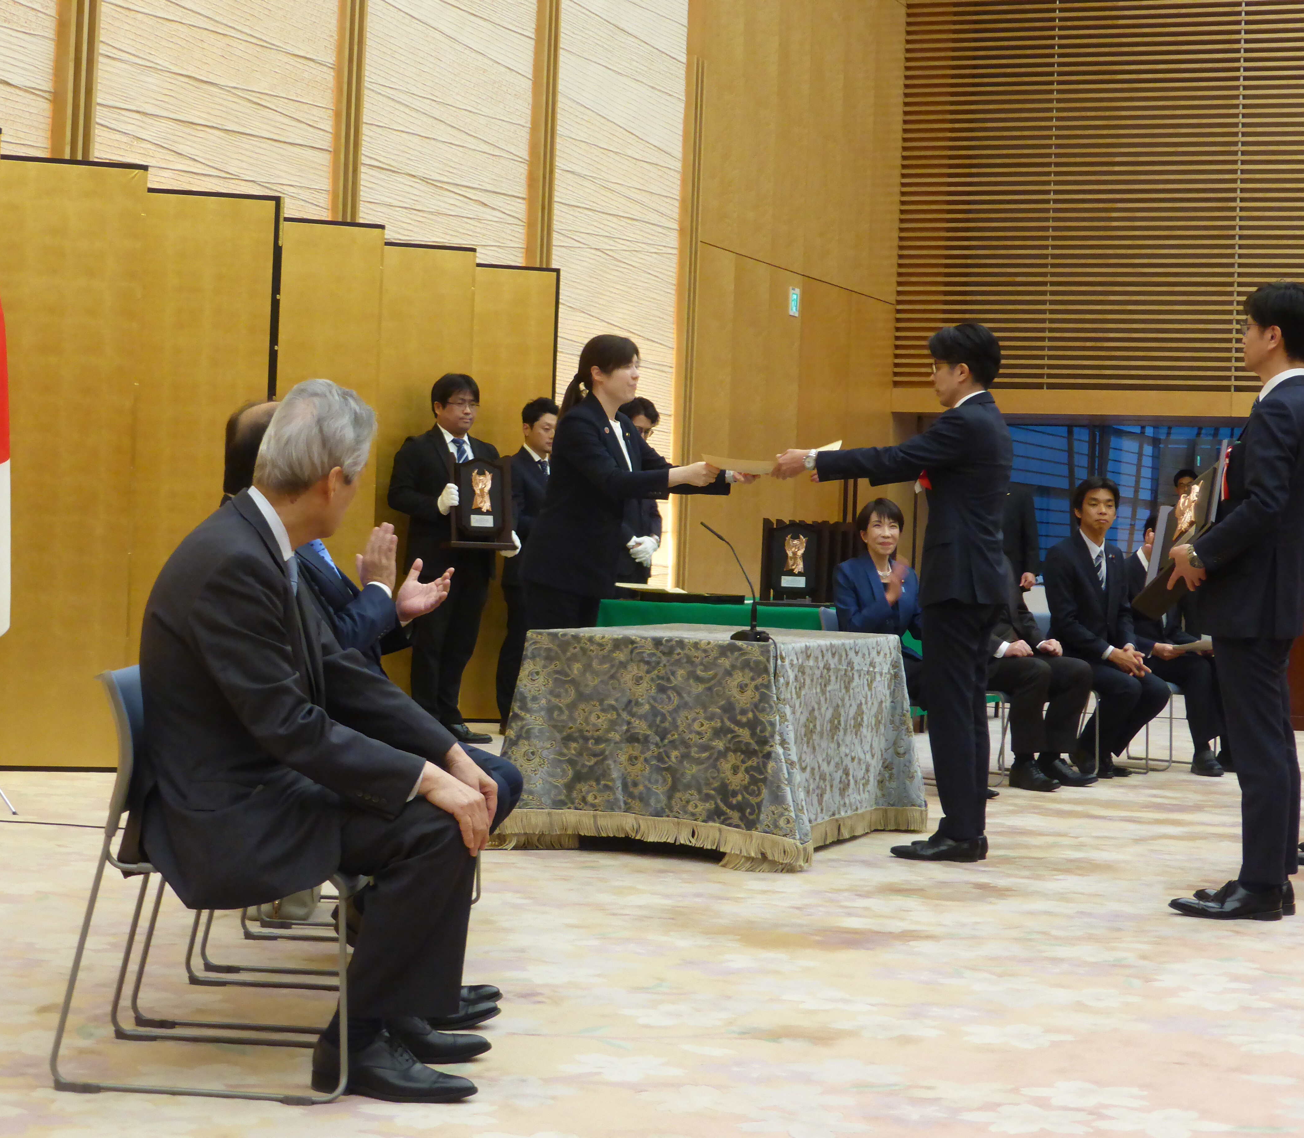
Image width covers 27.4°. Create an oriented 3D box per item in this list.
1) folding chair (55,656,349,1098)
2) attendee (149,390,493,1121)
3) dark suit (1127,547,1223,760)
[{"bbox_3d":[-0.760,0.543,4.875,0.530,0.735,0.505,2,1,2],"label":"folding chair"},{"bbox_3d":[-0.620,0.292,4.910,0.680,1.270,0.540,2,1,5],"label":"attendee"},{"bbox_3d":[2.456,0.404,12.603,0.660,0.950,0.480,2,1,30],"label":"dark suit"}]

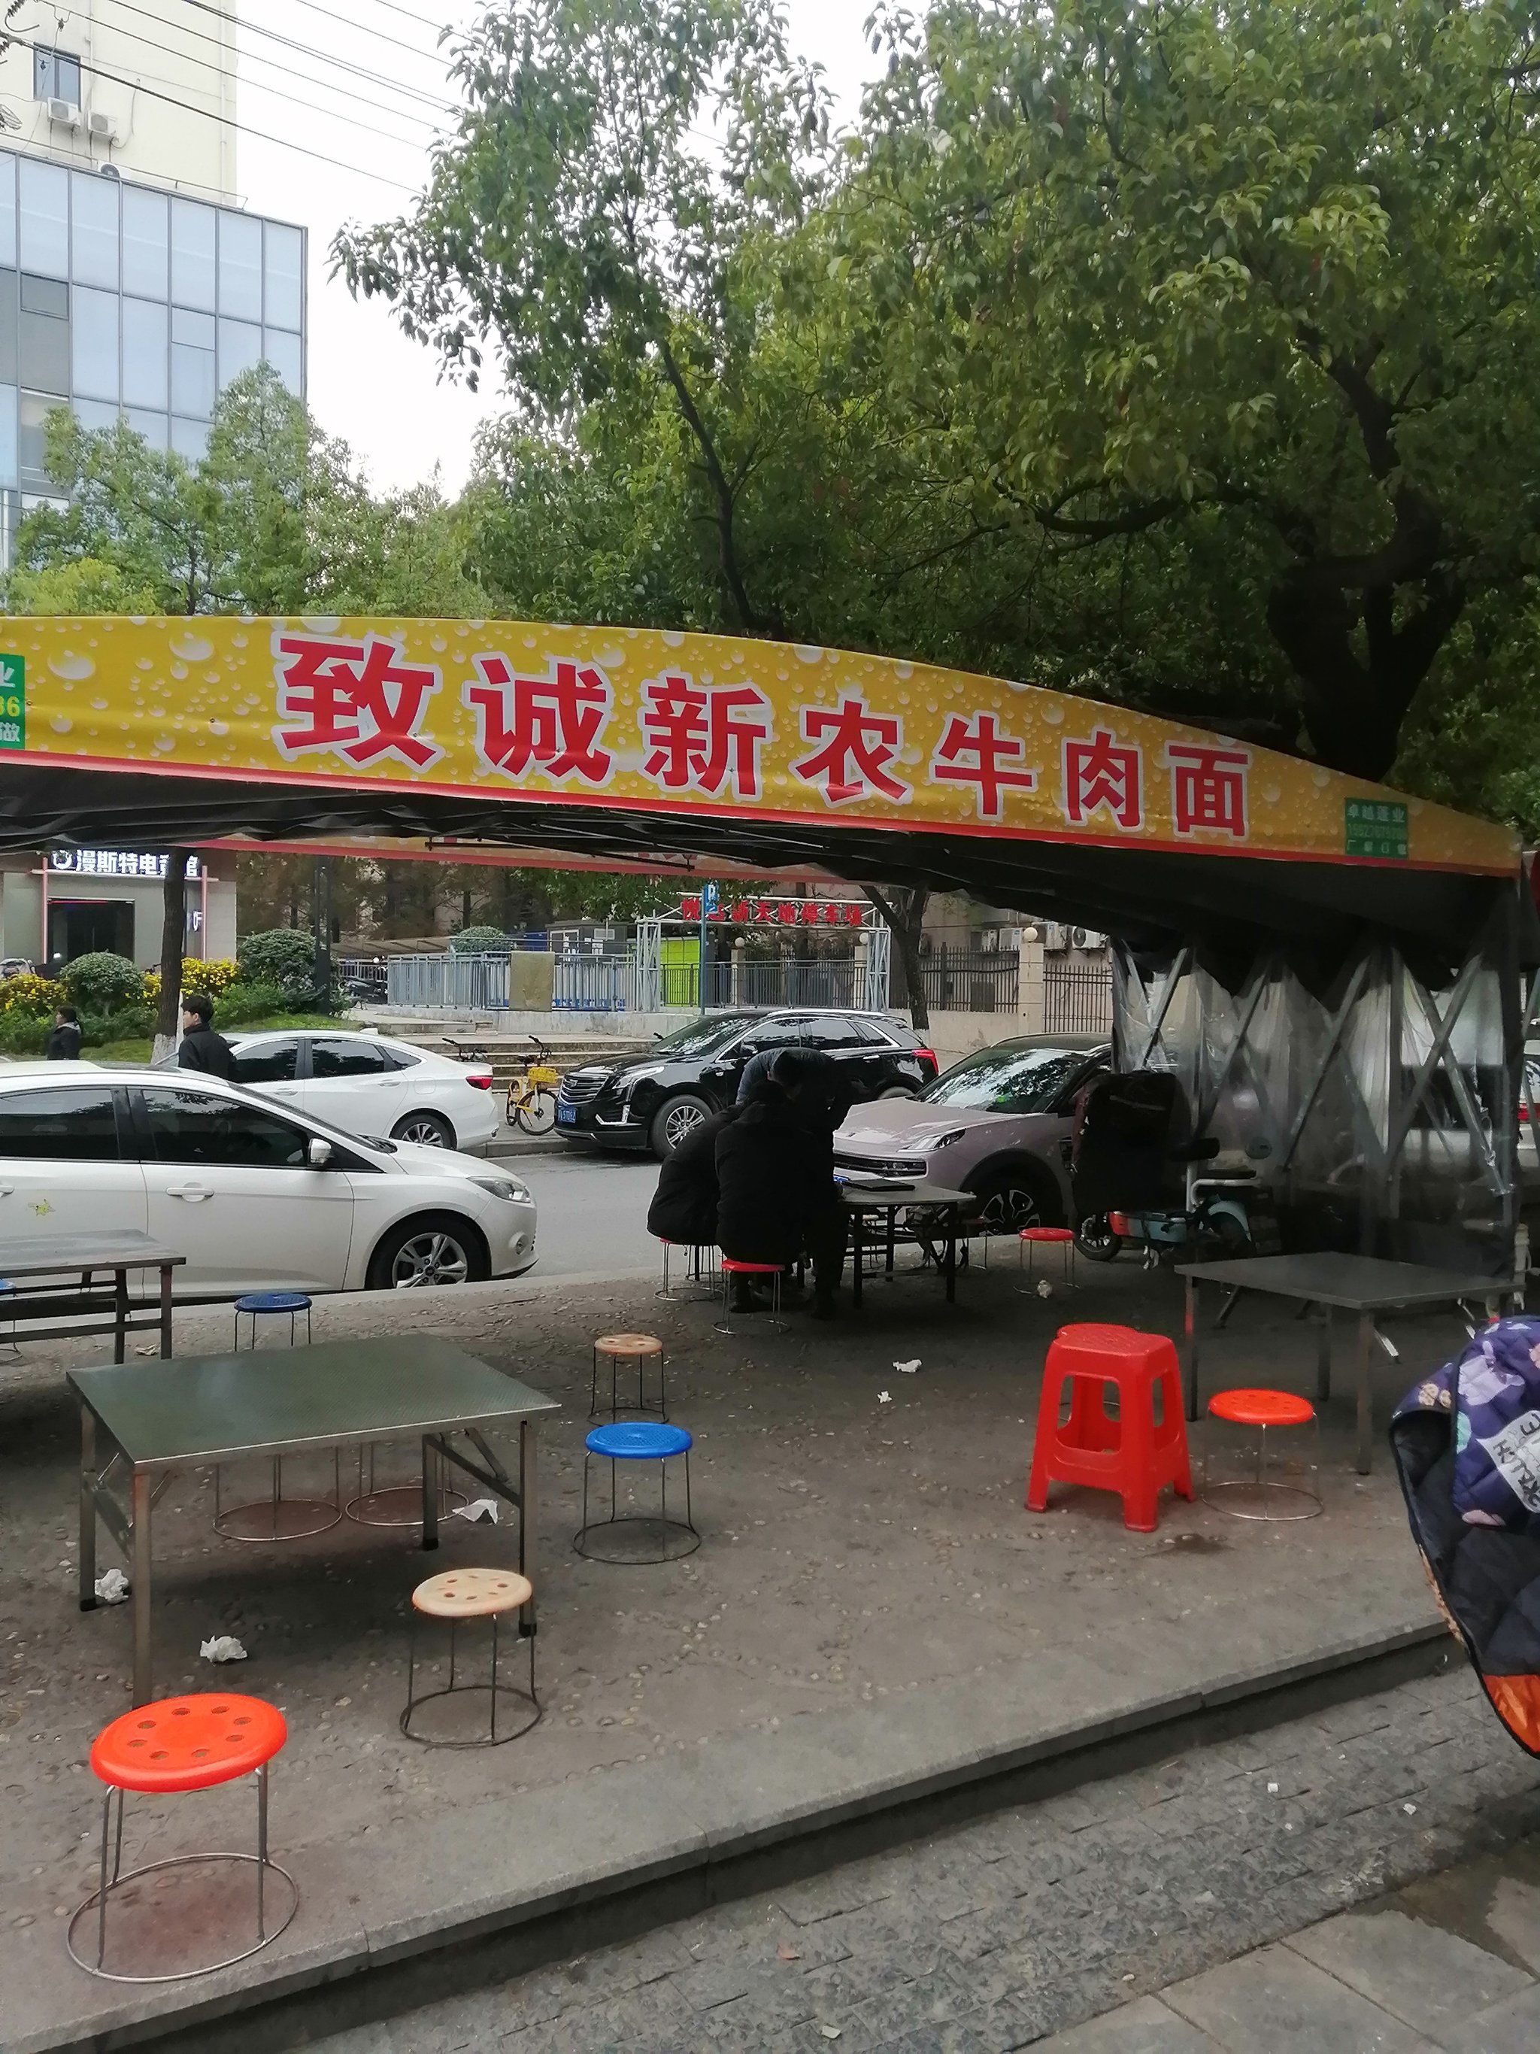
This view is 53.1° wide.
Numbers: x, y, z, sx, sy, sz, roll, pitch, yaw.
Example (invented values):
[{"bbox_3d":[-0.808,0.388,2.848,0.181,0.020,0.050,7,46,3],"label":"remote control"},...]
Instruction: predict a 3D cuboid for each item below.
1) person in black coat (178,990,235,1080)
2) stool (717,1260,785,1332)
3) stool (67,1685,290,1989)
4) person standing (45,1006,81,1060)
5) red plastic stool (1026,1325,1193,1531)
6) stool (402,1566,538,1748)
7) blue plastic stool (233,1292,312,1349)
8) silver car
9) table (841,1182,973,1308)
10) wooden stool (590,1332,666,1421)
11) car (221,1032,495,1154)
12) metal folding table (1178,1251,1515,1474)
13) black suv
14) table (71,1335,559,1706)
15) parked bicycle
[{"bbox_3d":[-3.964,0.642,10.816,0.360,1.760,0.520,1,1,-3],"label":"person in black coat"},{"bbox_3d":[-0.076,1.236,7.104,0.349,0.289,0.349,1,1,0],"label":"stool"},{"bbox_3d":[-0.926,1.272,2.462,0.349,0.289,0.349,1,1,0],"label":"stool"},{"bbox_3d":[-7.694,0.554,16.814,0.340,1.580,0.480,1,1,-12],"label":"person standing"},{"bbox_3d":[1.035,1.192,4.641,0.385,0.487,0.385,2,1,33],"label":"red plastic stool"},{"bbox_3d":[-0.608,1.279,3.157,0.286,0.268,0.286,1,1,0],"label":"stool"},{"bbox_3d":[-1.960,1.225,6.095,0.349,0.289,0.349,1,1,0],"label":"blue plastic stool"},{"bbox_3d":[2.390,0.840,12.250,4.340,1.620,1.820,0,1,-30],"label":"silver car"},{"bbox_3d":[0.544,1.104,7.910,0.770,0.530,0.700,1,1,-26],"label":"table"},{"bbox_3d":[-0.504,1.256,5.497,0.287,0.272,0.287,1,1,0],"label":"wooden stool"},{"bbox_3d":[-5.063,0.696,15.766,4.600,1.470,1.800,0,1,-33],"label":"car"},{"bbox_3d":[2.005,1.143,5.394,0.801,0.552,0.817,0,1,-29],"label":"metal folding table"},{"bbox_3d":[-0.181,0.632,18.414,4.810,1.680,1.910,0,1,-34],"label":"black suv"},{"bbox_3d":[-1.105,1.136,3.674,0.925,0.555,0.852,0,1,-33],"label":"table"},{"bbox_3d":[-2.930,0.690,18.500,0.600,1.130,1.650,0,1,-26],"label":"parked bicycle"}]

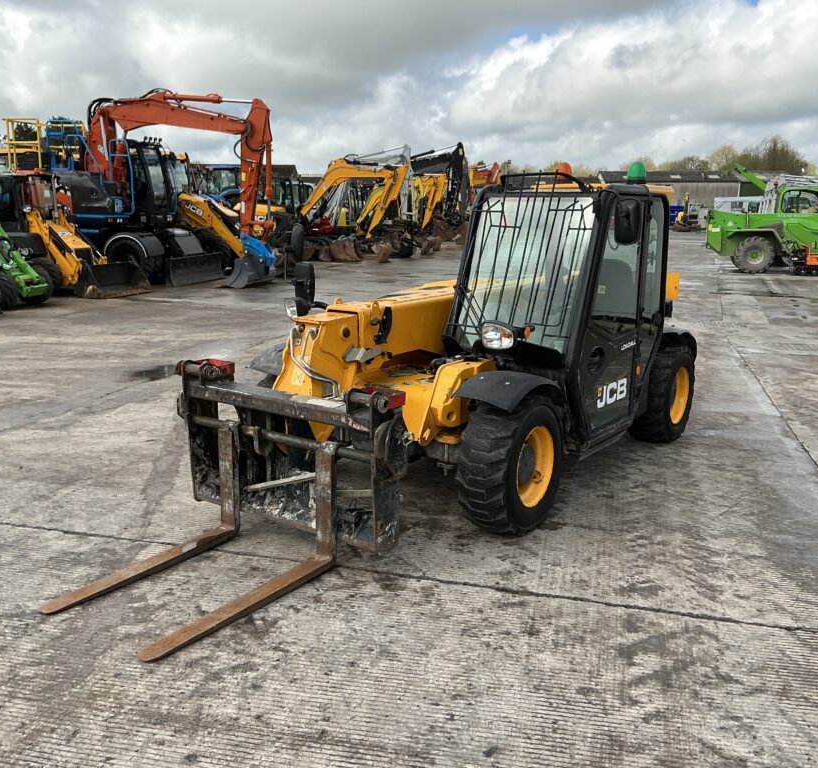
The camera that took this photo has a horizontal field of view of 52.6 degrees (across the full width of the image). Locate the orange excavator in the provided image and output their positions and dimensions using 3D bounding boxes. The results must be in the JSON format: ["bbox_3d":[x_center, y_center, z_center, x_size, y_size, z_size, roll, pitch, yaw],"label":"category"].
[{"bbox_3d":[-6.066,-4.570,19.230,6.350,4.280,2.550,4,13,17],"label":"orange excavator"}]

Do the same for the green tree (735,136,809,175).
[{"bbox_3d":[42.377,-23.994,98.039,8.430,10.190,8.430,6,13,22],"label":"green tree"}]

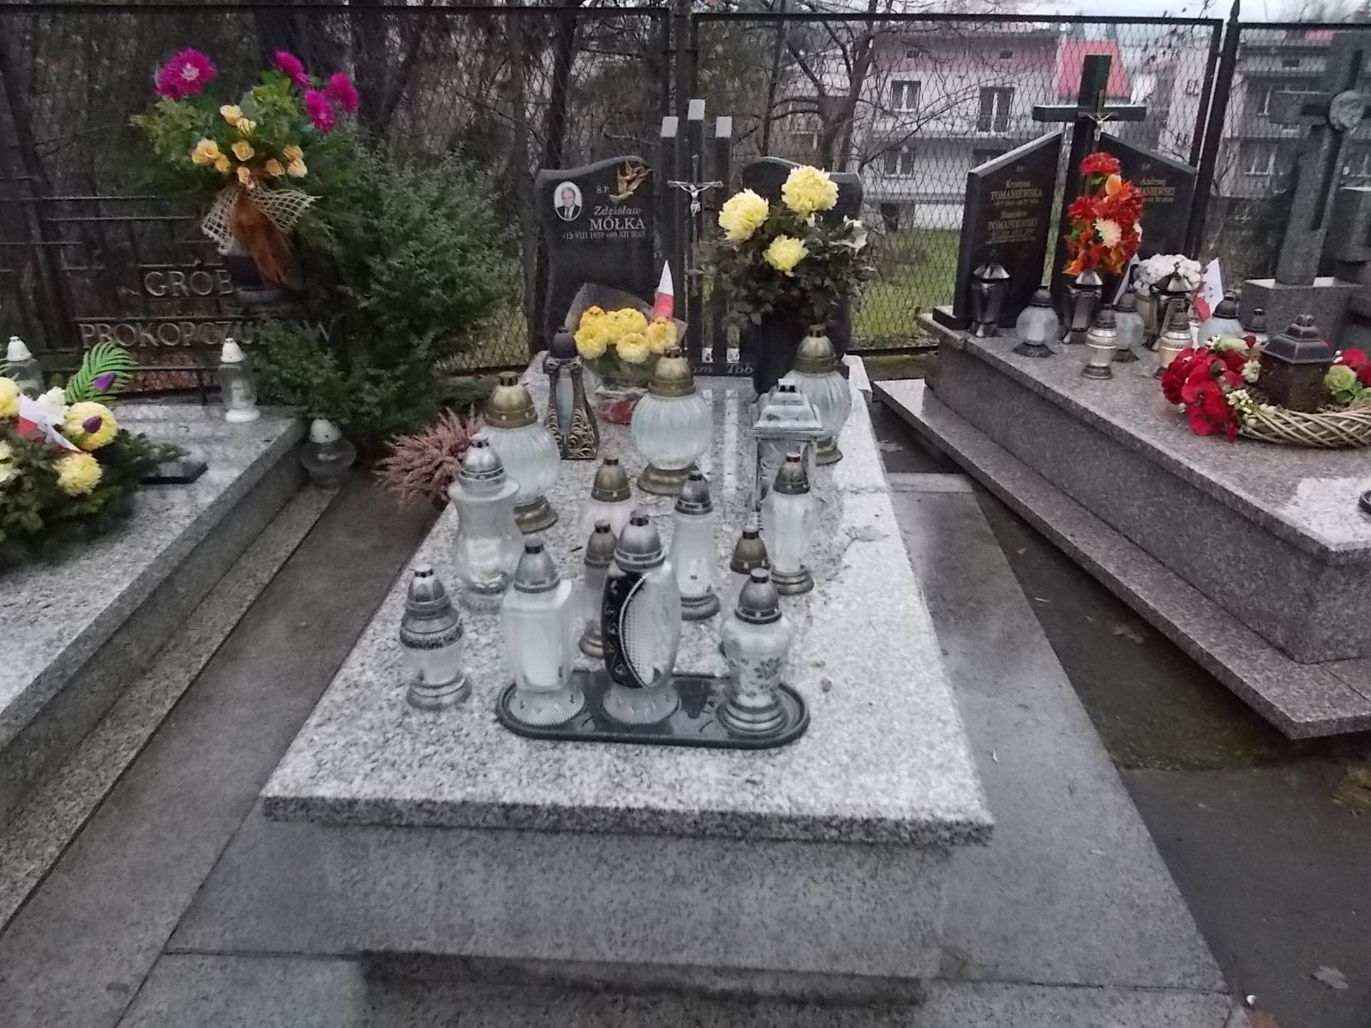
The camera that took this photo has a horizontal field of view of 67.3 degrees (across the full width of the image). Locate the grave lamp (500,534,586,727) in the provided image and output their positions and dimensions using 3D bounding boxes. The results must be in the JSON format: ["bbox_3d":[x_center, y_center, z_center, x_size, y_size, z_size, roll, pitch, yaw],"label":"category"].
[{"bbox_3d":[-0.231,0.177,1.636,0.121,0.302,0.116,0,25,0],"label":"grave lamp"}]

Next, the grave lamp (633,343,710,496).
[{"bbox_3d":[-0.039,-0.231,2.478,0.197,0.346,0.197,1,25,3],"label":"grave lamp"}]

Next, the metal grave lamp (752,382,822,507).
[{"bbox_3d":[0.234,-0.140,2.279,0.147,0.307,0.147,1,24,3],"label":"metal grave lamp"}]

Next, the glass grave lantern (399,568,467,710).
[{"bbox_3d":[-0.382,0.179,1.567,0.103,0.212,0.103,1,25,3],"label":"glass grave lantern"}]

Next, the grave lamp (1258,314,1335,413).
[{"bbox_3d":[1.670,-0.402,2.829,0.123,0.294,0.123,-5,25,-11],"label":"grave lamp"}]

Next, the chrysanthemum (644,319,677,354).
[{"bbox_3d":[-0.064,-0.464,2.688,0.082,0.086,0.078,1,25,3],"label":"chrysanthemum"}]

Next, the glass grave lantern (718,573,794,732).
[{"bbox_3d":[0.112,0.201,1.571,0.115,0.253,0.115,1,24,3],"label":"glass grave lantern"}]

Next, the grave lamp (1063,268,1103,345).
[{"bbox_3d":[1.321,-0.692,3.429,0.127,0.230,0.127,-6,26,-11],"label":"grave lamp"}]

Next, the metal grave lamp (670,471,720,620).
[{"bbox_3d":[0.026,0.056,1.927,0.091,0.289,0.091,1,25,3],"label":"metal grave lamp"}]

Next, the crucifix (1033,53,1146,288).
[{"bbox_3d":[1.331,-1.140,3.554,0.409,0.809,0.078,-6,26,-11],"label":"crucifix"}]

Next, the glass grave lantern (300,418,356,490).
[{"bbox_3d":[-1.156,-0.201,3.287,0.177,0.222,0.177,0,24,0],"label":"glass grave lantern"}]

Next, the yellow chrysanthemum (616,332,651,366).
[{"bbox_3d":[-0.141,-0.451,2.821,0.092,0.083,0.087,1,24,3],"label":"yellow chrysanthemum"}]

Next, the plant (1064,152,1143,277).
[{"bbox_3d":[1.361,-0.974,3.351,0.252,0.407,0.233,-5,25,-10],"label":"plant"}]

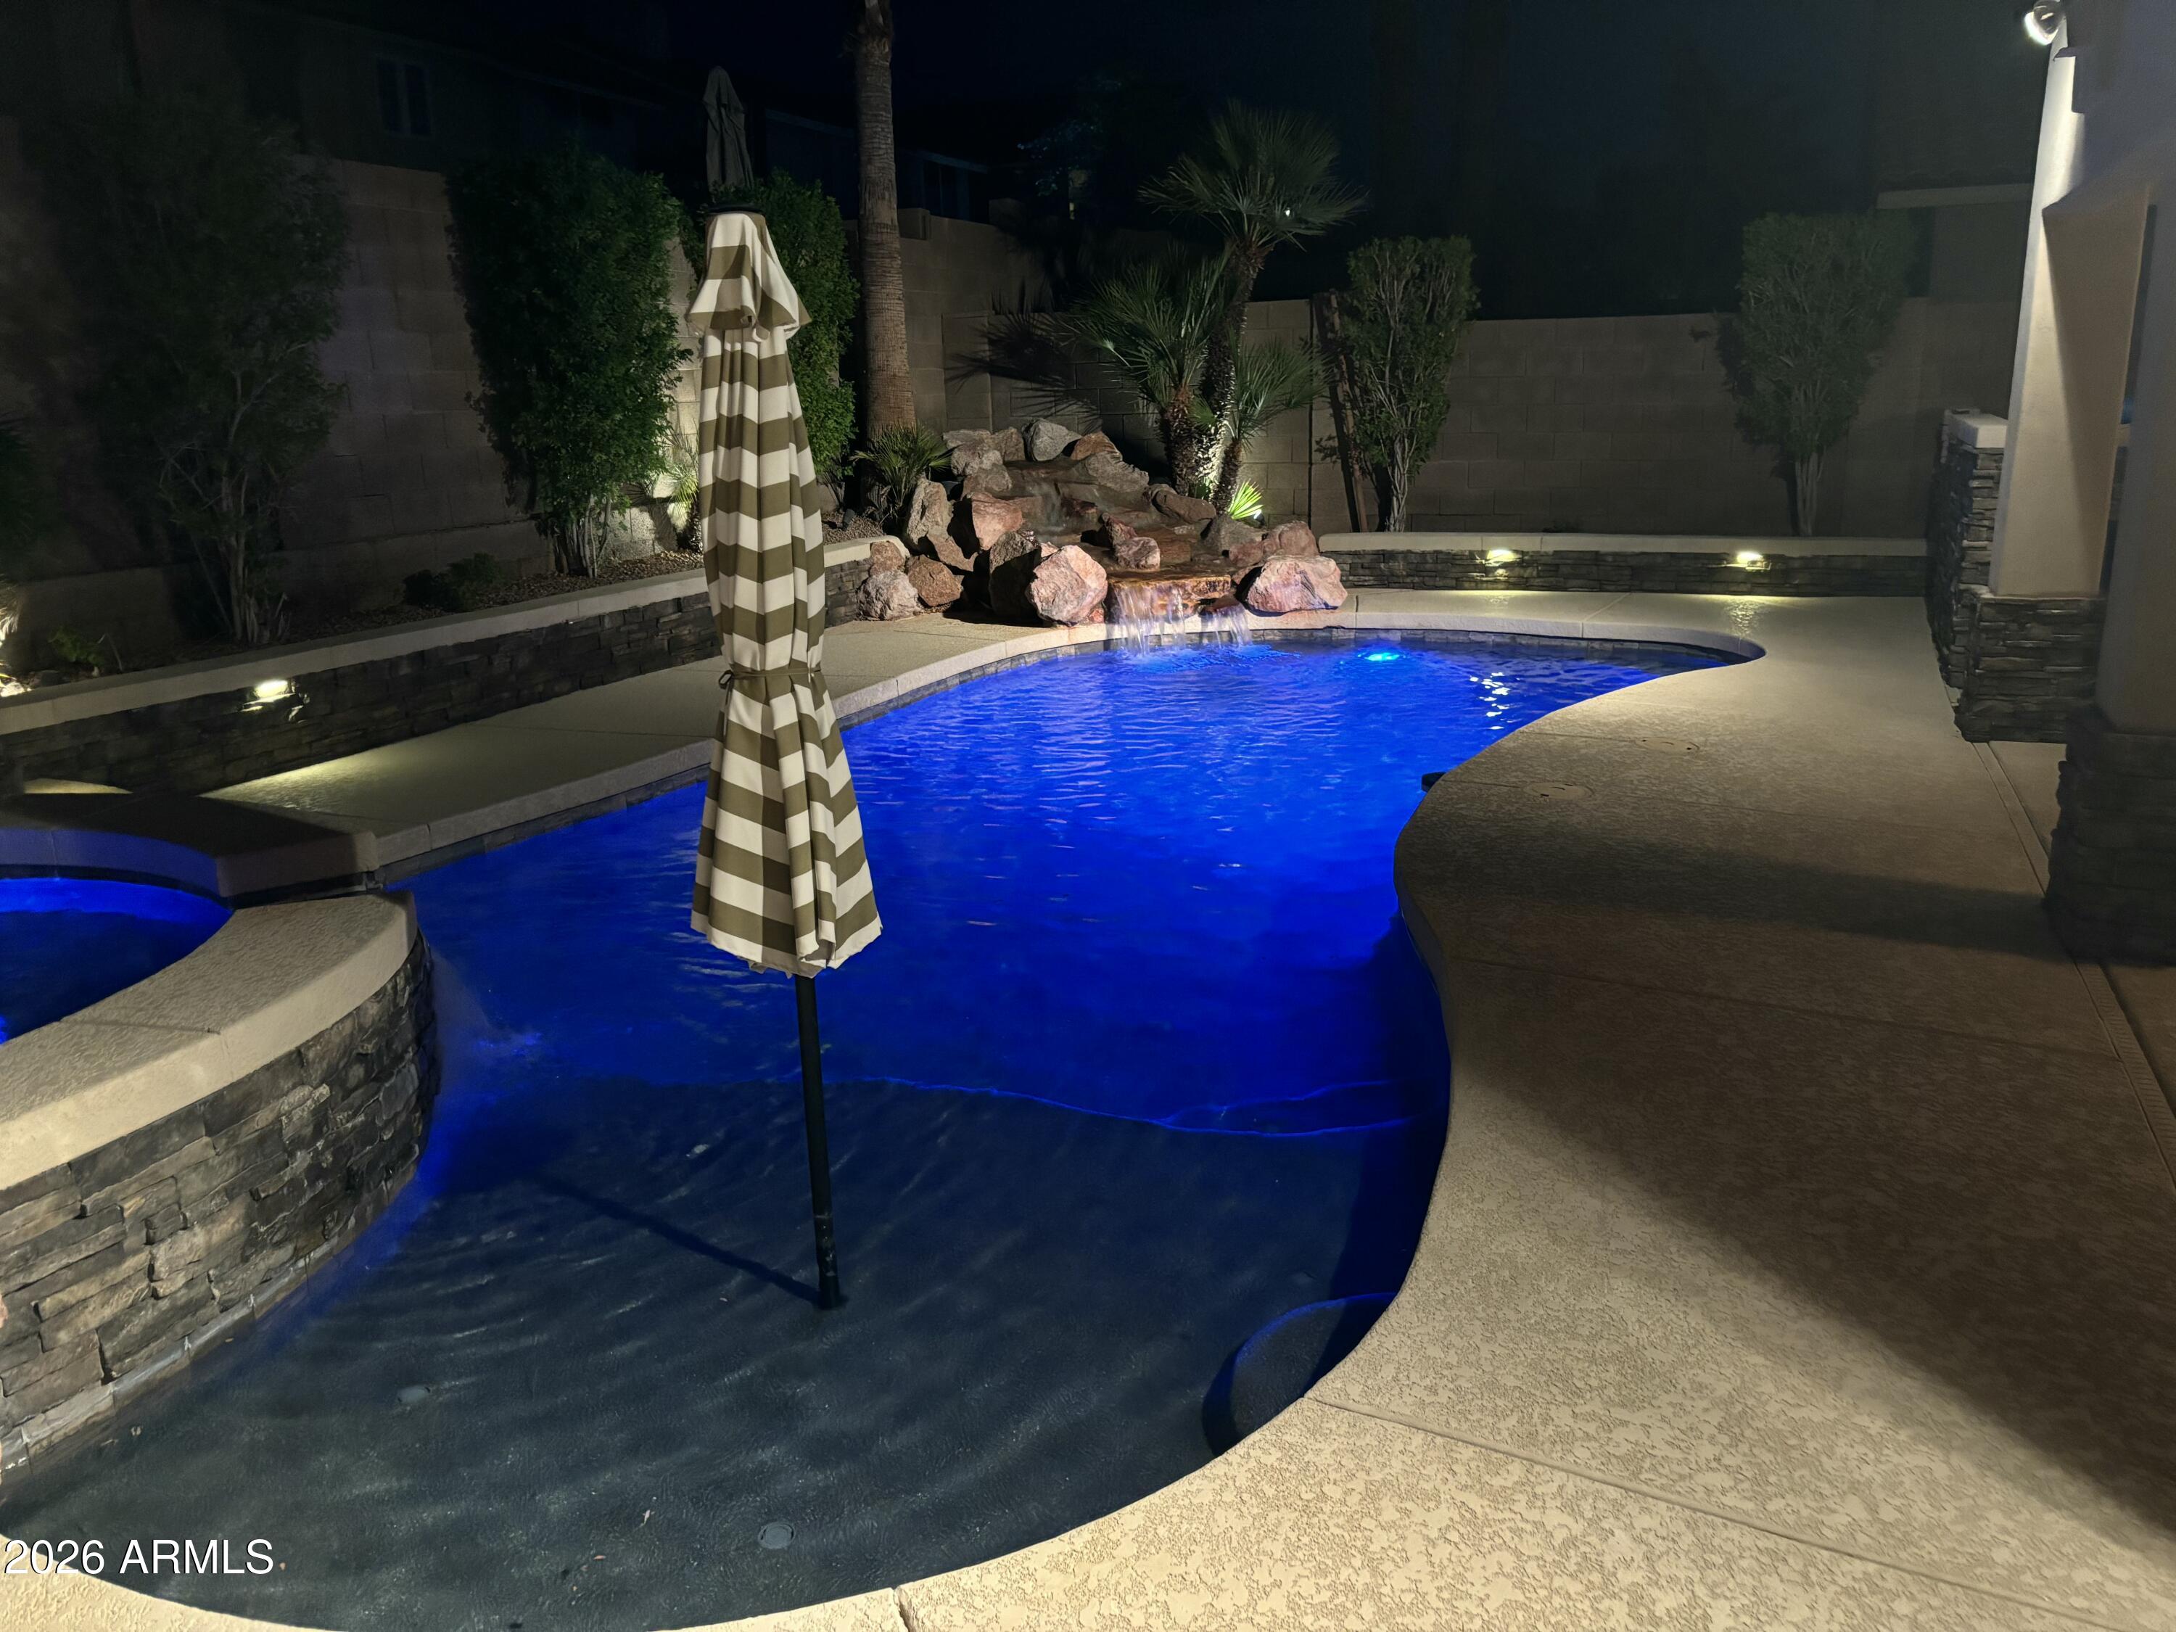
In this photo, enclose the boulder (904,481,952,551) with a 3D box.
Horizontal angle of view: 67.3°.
[{"bbox_3d":[-1.096,-2.034,11.150,0.325,0.503,0.340,4,15,20],"label":"boulder"}]

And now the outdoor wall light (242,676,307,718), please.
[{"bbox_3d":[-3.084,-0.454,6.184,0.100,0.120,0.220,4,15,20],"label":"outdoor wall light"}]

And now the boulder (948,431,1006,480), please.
[{"bbox_3d":[-0.804,-2.583,11.800,0.417,0.384,0.380,4,15,20],"label":"boulder"}]

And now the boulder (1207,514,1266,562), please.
[{"bbox_3d":[1.004,-1.870,11.100,0.404,0.354,0.380,4,15,20],"label":"boulder"}]

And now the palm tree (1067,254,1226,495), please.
[{"bbox_3d":[0.425,-3.153,12.005,1.211,1.871,1.200,-1,14,0],"label":"palm tree"}]

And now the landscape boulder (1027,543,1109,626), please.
[{"bbox_3d":[-0.123,-1.455,10.277,0.511,0.505,0.500,-2,14,0],"label":"landscape boulder"}]

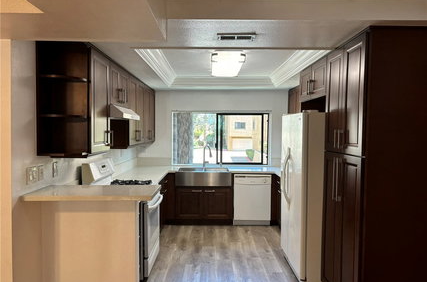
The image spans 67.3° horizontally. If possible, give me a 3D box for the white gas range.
[{"bbox_3d":[-0.991,0.852,3.662,0.705,1.220,0.760,0,2,0],"label":"white gas range"}]

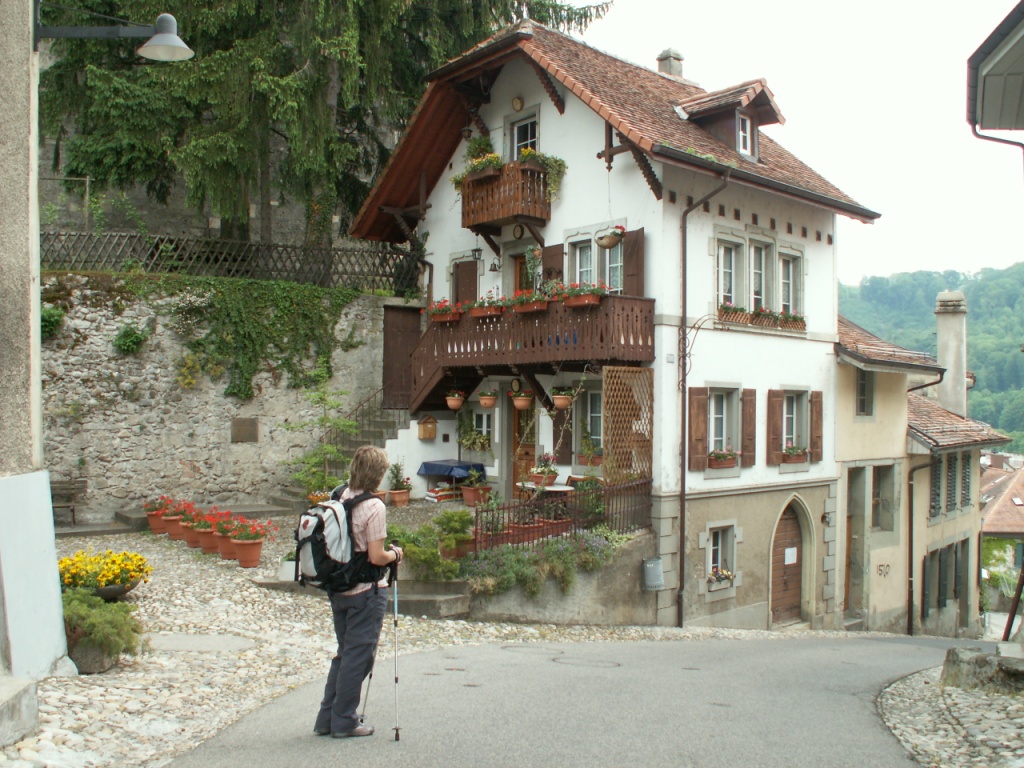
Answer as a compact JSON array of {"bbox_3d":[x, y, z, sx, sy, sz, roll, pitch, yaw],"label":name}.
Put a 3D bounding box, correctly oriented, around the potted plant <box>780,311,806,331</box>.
[{"bbox_3d":[5.281,-1.195,19.492,0.240,0.310,0.860,-1,-2,43],"label":"potted plant"}]

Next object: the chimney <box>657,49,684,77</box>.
[{"bbox_3d":[3.398,-6.840,22.200,0.460,0.710,0.460,0,-2,44],"label":"chimney"}]

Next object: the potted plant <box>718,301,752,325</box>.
[{"bbox_3d":[3.856,-1.228,17.901,0.230,0.320,0.880,-1,-2,44],"label":"potted plant"}]

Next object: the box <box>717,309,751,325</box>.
[{"bbox_3d":[3.860,-1.156,18.084,0.190,0.200,0.929,-1,-2,44],"label":"box"}]

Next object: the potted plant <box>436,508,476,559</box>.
[{"bbox_3d":[-0.666,1.799,12.504,0.460,0.580,0.450,1,-1,-3],"label":"potted plant"}]

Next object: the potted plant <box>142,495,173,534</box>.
[{"bbox_3d":[-4.884,1.800,14.341,0.430,0.530,0.430,1,-1,-19],"label":"potted plant"}]

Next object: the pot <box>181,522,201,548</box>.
[{"bbox_3d":[-4.008,1.897,13.060,0.365,0.310,0.365,1,-1,-17],"label":"pot"}]

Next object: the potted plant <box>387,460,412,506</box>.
[{"bbox_3d":[-1.976,1.734,18.221,0.410,0.809,0.410,0,-1,0],"label":"potted plant"}]

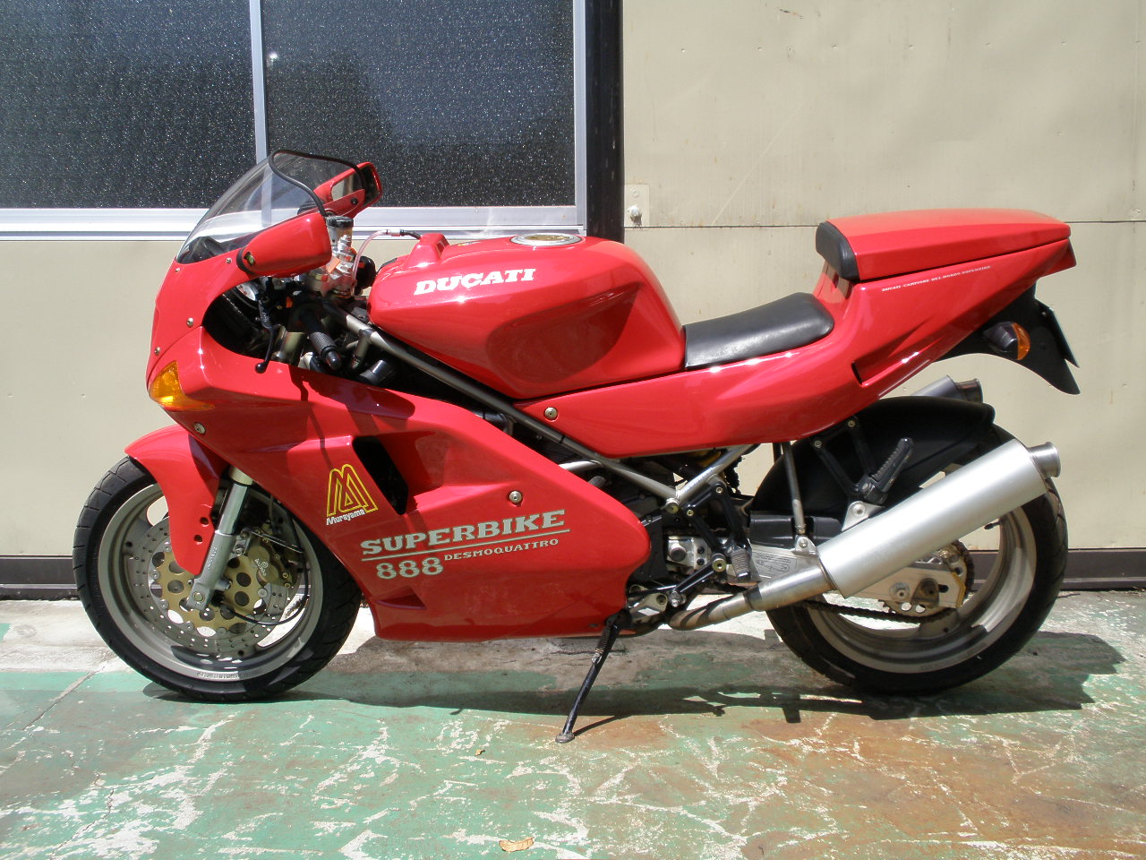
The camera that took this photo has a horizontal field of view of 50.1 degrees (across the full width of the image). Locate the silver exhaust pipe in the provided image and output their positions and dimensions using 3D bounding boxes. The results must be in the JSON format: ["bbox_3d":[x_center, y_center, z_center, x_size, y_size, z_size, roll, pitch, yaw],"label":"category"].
[{"bbox_3d":[0.556,0.241,2.346,0.803,0.133,0.130,-30,13,16],"label":"silver exhaust pipe"}]

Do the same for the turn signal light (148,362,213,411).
[{"bbox_3d":[-0.715,-0.079,2.238,0.120,0.085,0.100,-9,21,-23],"label":"turn signal light"}]

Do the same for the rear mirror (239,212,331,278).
[{"bbox_3d":[-0.485,-0.308,2.041,0.160,0.095,0.140,-6,20,-14],"label":"rear mirror"}]

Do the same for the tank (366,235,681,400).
[{"bbox_3d":[-0.087,-0.233,2.360,0.600,0.290,0.360,0,19,0],"label":"tank"}]

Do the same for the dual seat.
[{"bbox_3d":[0.558,-0.277,2.346,0.700,0.265,0.290,0,19,0],"label":"dual seat"}]

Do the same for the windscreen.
[{"bbox_3d":[-0.583,-0.422,2.292,0.340,0.220,0.420,0,19,0],"label":"windscreen"}]

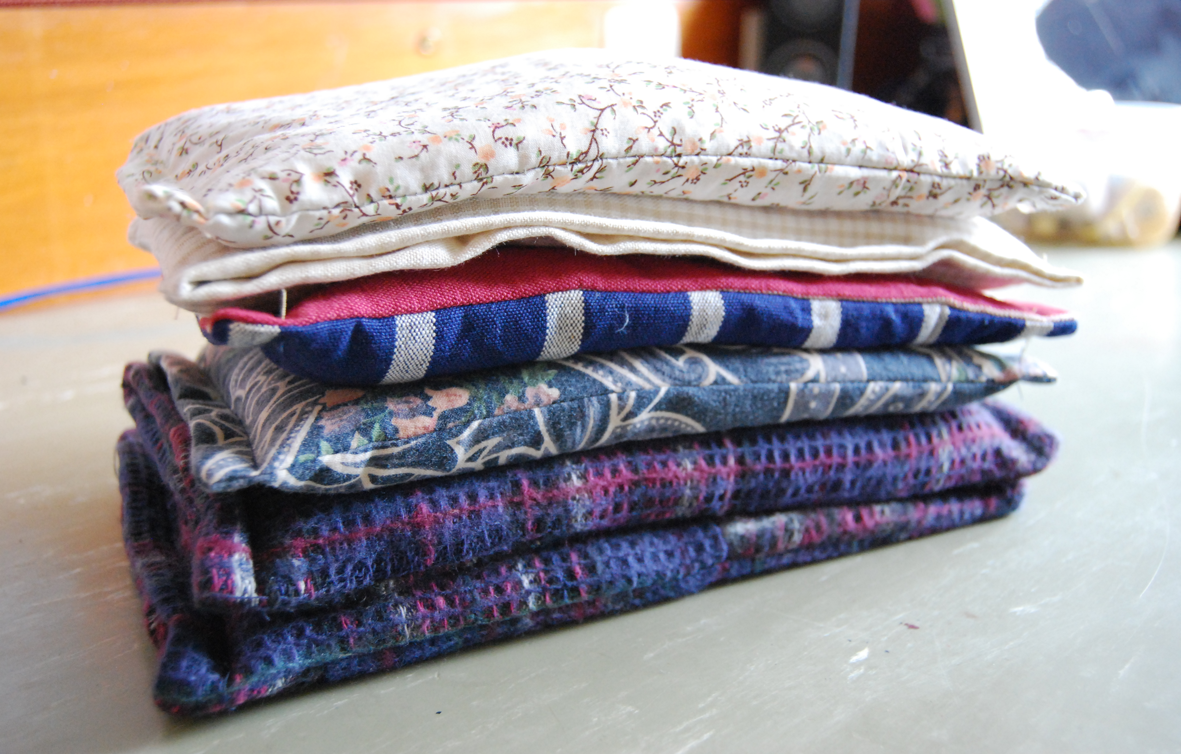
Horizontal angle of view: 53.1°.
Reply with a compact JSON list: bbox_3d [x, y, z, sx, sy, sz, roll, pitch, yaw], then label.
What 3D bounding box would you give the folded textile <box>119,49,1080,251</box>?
[{"bbox_3d":[-0.001,-0.082,0.384,0.268,0.040,0.126,-6,22,-16],"label":"folded textile"}]

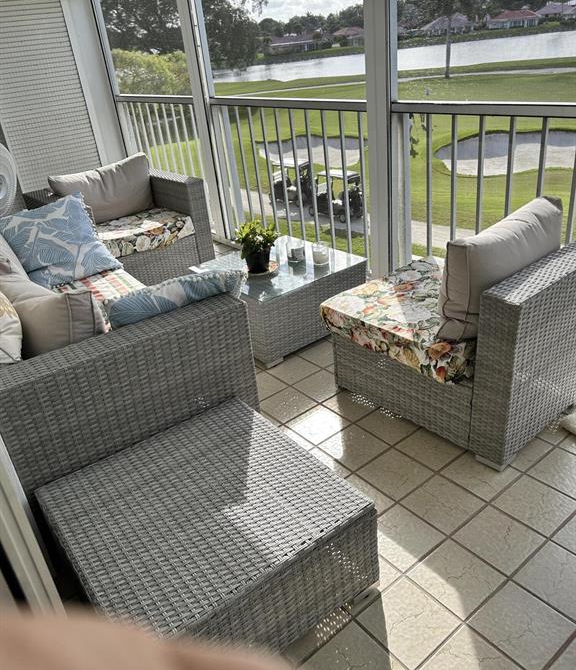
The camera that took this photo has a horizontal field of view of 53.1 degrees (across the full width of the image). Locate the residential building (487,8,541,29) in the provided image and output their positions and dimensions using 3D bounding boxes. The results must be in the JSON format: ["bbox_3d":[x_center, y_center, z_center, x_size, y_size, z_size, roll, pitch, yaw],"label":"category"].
[{"bbox_3d":[83.043,-116.296,212.414,18.240,5.980,13.000,4,29,19],"label":"residential building"}]

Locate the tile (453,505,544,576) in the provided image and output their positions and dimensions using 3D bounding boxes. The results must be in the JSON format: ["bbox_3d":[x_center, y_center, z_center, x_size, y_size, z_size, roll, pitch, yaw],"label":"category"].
[{"bbox_3d":[0.631,0.612,1.730,0.197,0.010,0.197,-24,33,-32],"label":"tile"}]

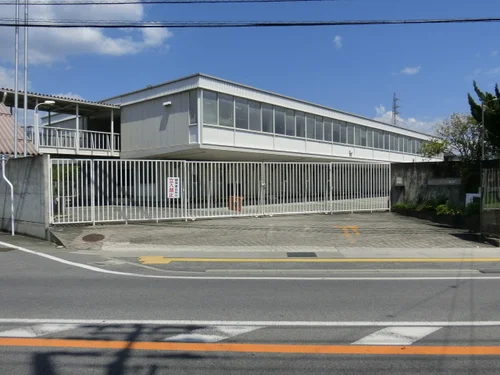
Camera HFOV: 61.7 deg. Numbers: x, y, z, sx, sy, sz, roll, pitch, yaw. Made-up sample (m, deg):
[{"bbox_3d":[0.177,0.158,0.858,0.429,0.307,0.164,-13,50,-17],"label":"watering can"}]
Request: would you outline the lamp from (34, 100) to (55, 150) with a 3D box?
[{"bbox_3d":[-8.300,-1.200,17.000,0.850,4.600,0.250,0,1,21],"label":"lamp"}]

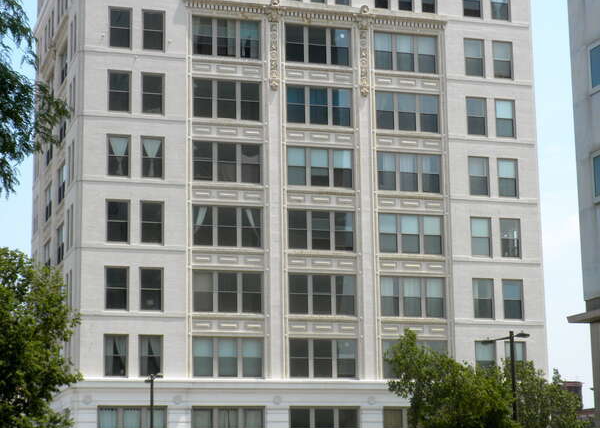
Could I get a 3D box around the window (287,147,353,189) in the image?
[{"bbox_3d":[1.251,-2.741,83.226,4.187,2.448,0.200,3,-12,-17],"label":"window"}]

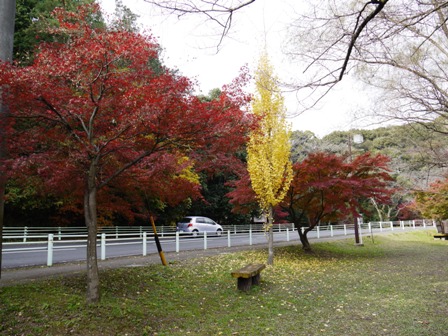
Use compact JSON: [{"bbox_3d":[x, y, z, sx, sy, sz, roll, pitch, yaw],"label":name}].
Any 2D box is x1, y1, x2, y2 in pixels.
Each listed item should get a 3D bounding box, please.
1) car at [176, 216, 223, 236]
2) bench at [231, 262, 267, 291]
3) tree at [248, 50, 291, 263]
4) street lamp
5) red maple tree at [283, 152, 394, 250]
[{"bbox_3d":[-1.800,4.620,28.400,1.690,1.520,3.750,-9,-11,44],"label":"car"},{"bbox_3d":[0.639,2.561,8.507,0.420,0.390,1.650,-4,-8,18],"label":"bench"},{"bbox_3d":[1.573,-0.506,12.894,1.600,7.633,1.600,-1,-8,0],"label":"tree"},{"bbox_3d":[7.312,1.084,20.177,0.800,6.278,0.500,-1,-8,0],"label":"street lamp"},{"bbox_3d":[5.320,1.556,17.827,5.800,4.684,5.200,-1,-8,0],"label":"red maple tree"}]

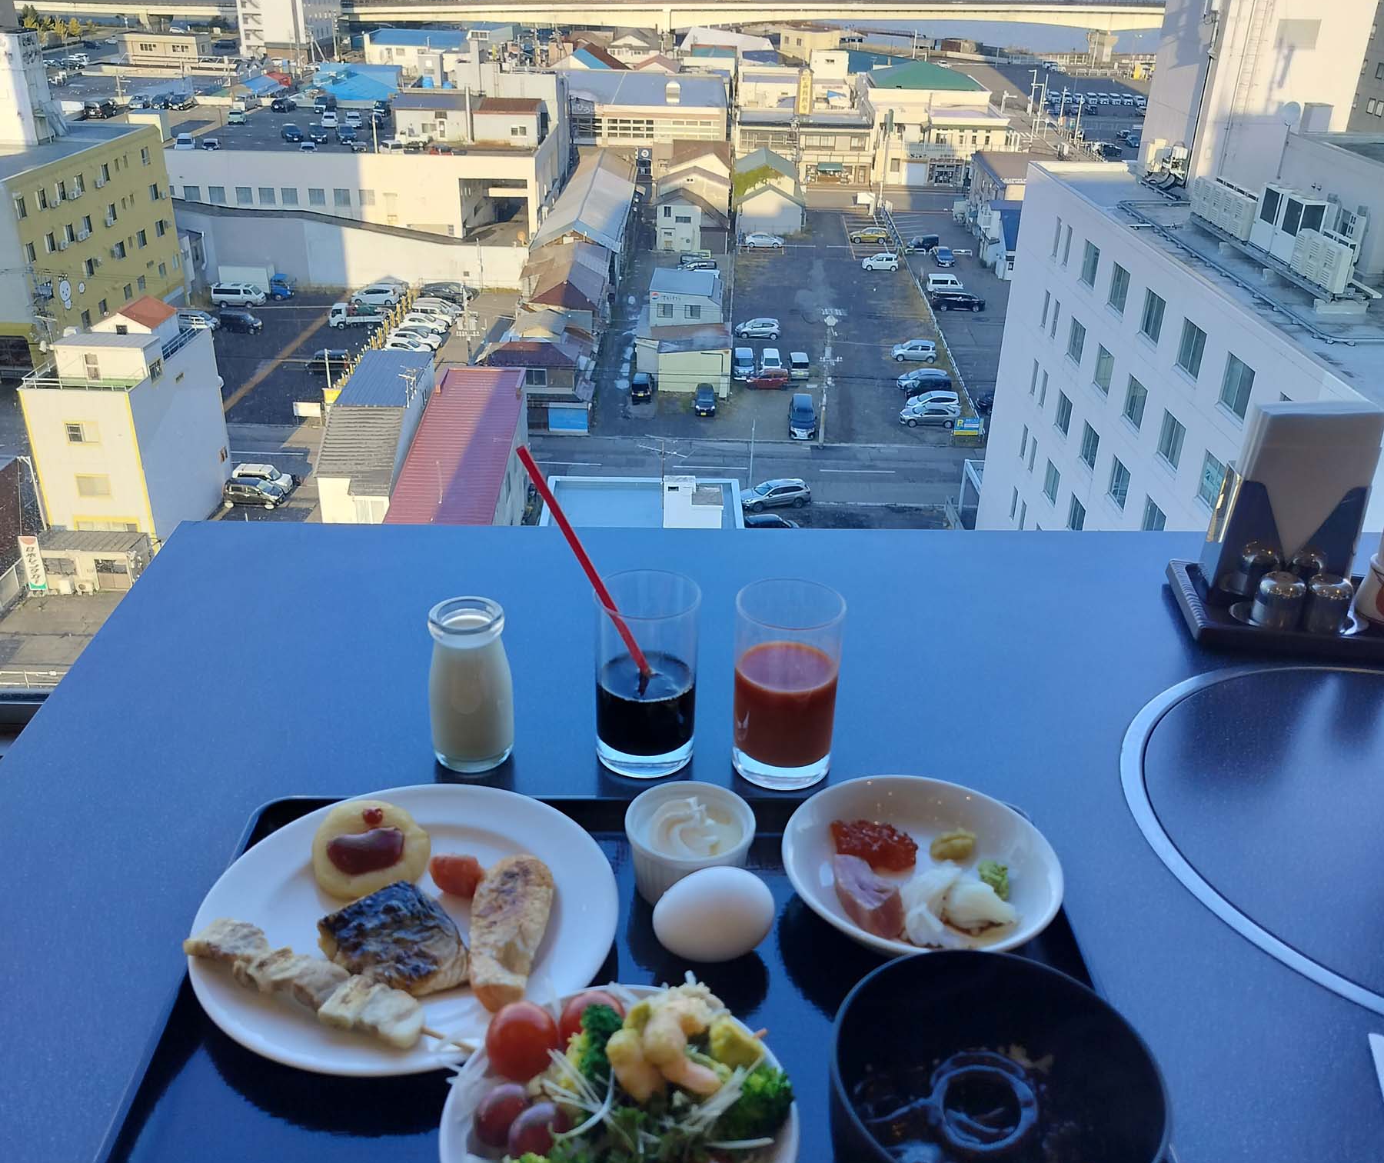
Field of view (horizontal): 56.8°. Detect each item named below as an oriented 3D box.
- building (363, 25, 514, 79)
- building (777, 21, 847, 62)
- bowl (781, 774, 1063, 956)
[{"bbox_3d":[-53.649,-111.602,270.384,27.397,7.103,17.250,6,28,7],"label":"building"},{"bbox_3d":[29.020,-132.511,316.855,10.800,7.100,10.000,-20,35,-35],"label":"building"},{"bbox_3d":[0.112,0.148,0.630,0.133,0.031,0.133,1,28,-1],"label":"bowl"}]

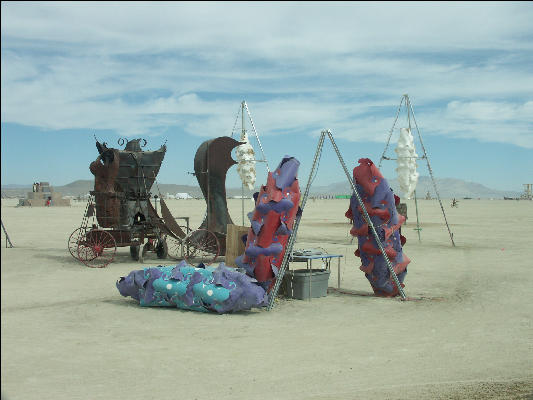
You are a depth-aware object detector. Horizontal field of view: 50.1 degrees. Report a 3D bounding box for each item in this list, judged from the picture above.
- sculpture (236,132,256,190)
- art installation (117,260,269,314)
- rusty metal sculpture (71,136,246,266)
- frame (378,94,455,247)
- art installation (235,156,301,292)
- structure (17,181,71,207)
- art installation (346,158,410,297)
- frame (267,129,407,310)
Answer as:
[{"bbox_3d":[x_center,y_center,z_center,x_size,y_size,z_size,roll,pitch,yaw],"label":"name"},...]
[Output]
[{"bbox_3d":[-0.737,-1.456,21.000,0.800,2.200,0.800,0,0,0],"label":"sculpture"},{"bbox_3d":[-1.090,1.220,8.420,2.200,0.750,0.850,0,0,12],"label":"art installation"},{"bbox_3d":[-2.741,-0.030,14.200,4.100,3.200,2.000,0,0,-14],"label":"rusty metal sculpture"},{"bbox_3d":[4.852,-1.078,20.400,3.400,5.260,2.800,0,0,14],"label":"frame"},{"bbox_3d":[0.050,0.442,9.500,0.920,2.300,0.900,12,0,0],"label":"art installation"},{"bbox_3d":[-39.456,-1.069,101.500,8.900,4.300,8.000,0,0,-17],"label":"structure"},{"bbox_3d":[1.834,0.467,9.500,0.900,2.300,0.900,-7,0,0],"label":"art installation"},{"bbox_3d":[0.880,0.220,9.380,2.400,2.740,2.200,0,0,-13],"label":"frame"}]

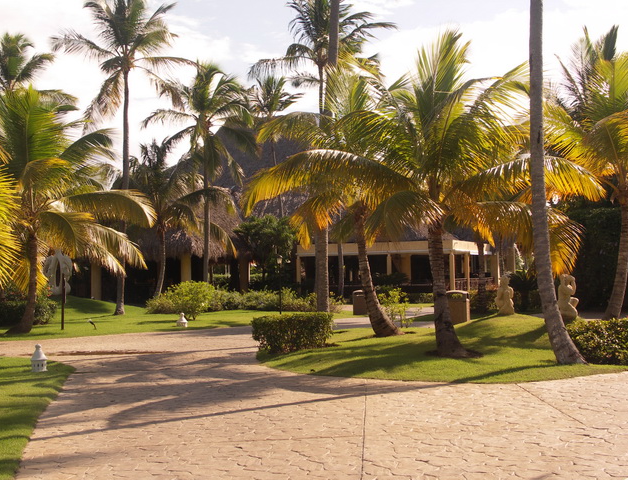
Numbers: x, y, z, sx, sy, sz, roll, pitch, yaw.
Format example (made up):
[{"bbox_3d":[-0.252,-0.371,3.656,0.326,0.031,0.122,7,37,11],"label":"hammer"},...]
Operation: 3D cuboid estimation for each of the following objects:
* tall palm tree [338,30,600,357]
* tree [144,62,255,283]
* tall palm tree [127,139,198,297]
[{"bbox_3d":[2.729,-0.821,20.900,4.600,5.750,4.500,0,-2,0],"label":"tall palm tree"},{"bbox_3d":[-4.700,-2.298,49.000,4.600,10.100,4.600,0,-2,0],"label":"tree"},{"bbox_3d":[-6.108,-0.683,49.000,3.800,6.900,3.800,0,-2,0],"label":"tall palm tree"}]

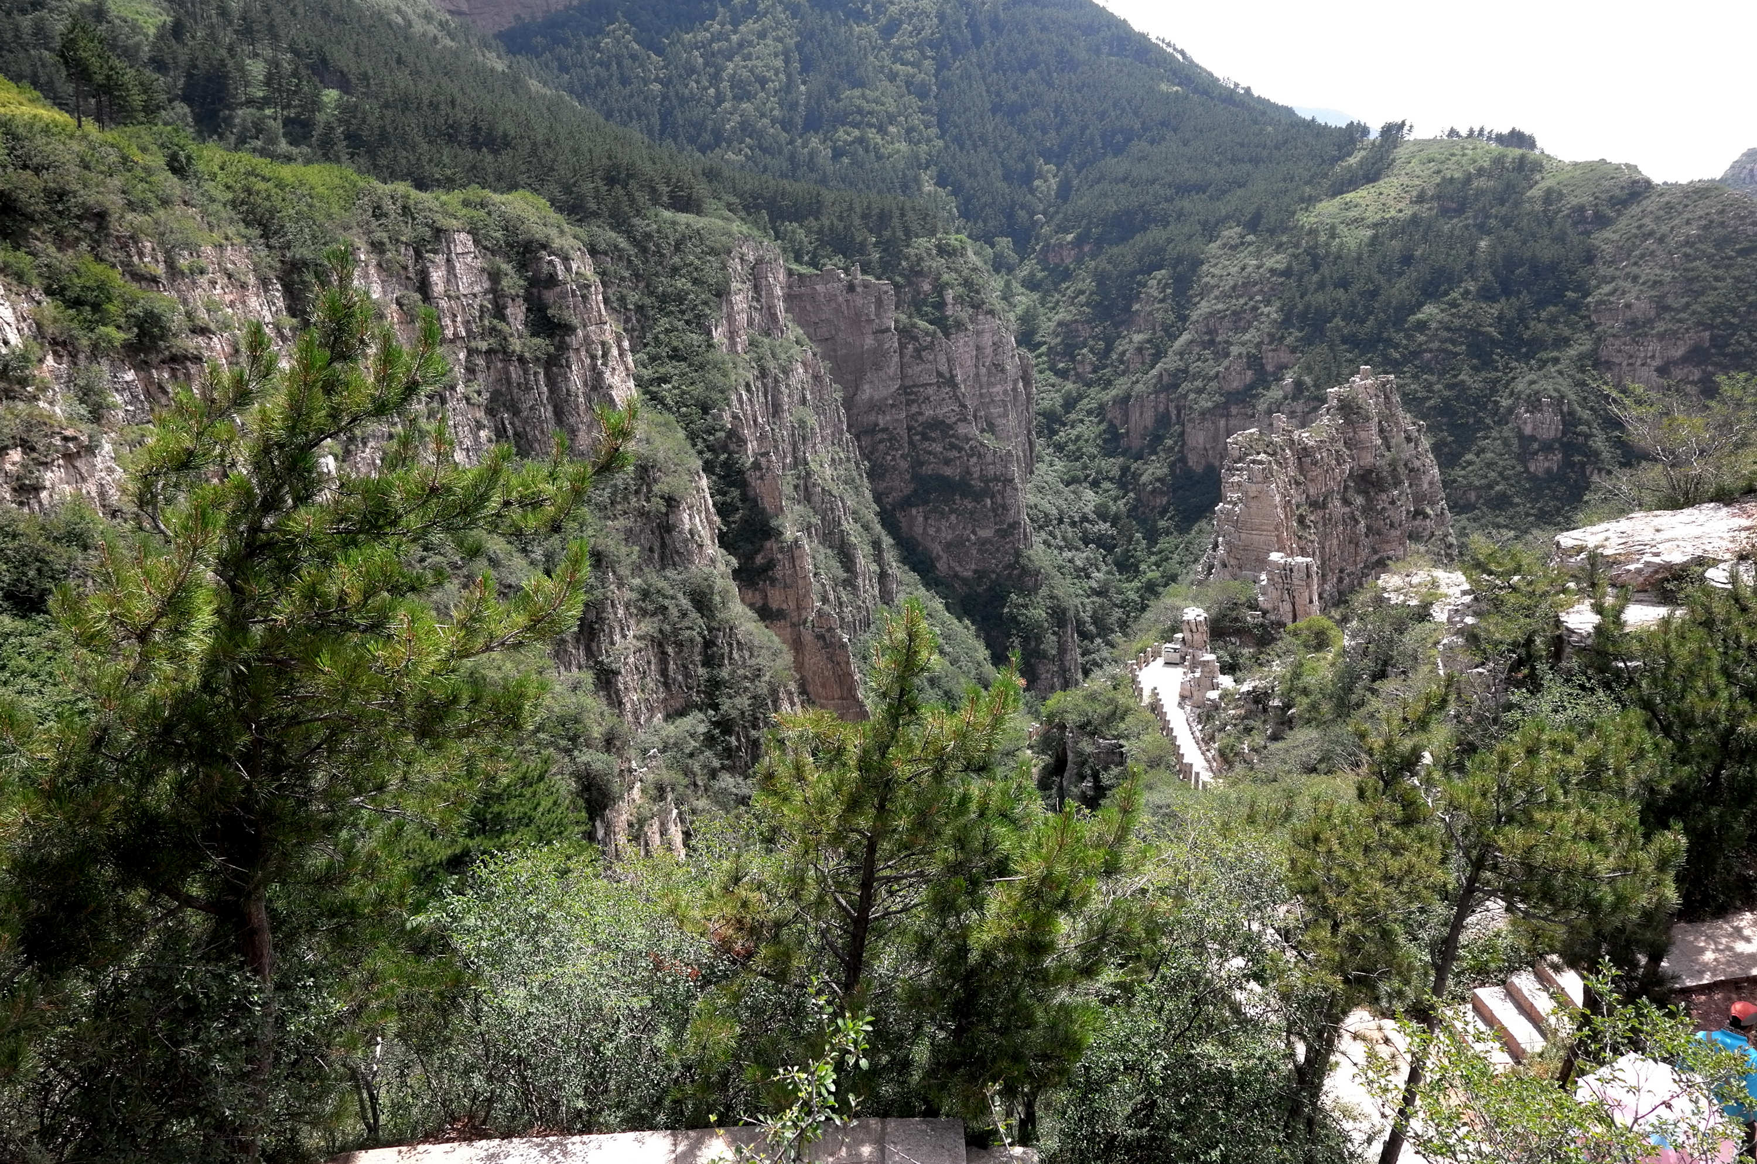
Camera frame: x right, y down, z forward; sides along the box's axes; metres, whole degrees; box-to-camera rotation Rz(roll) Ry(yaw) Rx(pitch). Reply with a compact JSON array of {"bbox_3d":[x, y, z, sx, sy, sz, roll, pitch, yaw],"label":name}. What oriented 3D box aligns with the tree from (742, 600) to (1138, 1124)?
[{"bbox_3d":[0.290,1.440,6.500,1.850,2.800,1.750,0,13,0],"label":"tree"}]

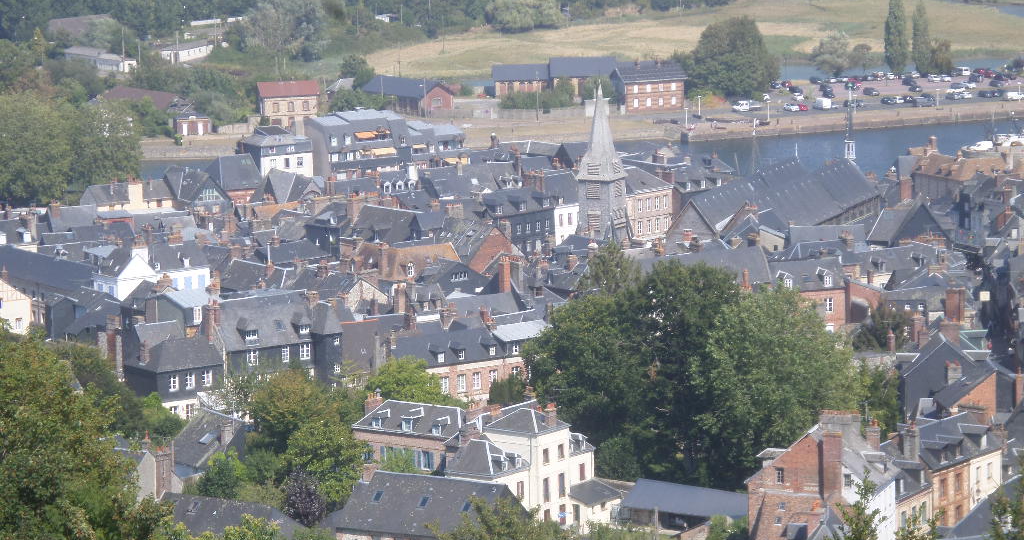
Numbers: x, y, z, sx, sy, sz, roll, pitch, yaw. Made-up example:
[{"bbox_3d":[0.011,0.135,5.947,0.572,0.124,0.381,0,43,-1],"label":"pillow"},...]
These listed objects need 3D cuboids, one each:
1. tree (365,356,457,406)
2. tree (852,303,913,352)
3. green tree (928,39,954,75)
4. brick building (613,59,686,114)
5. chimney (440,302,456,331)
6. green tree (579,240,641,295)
[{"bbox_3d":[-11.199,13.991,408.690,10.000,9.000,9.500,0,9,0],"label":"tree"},{"bbox_3d":[47.894,7.692,478.000,7.600,7.000,7.000,-1,8,0],"label":"tree"},{"bbox_3d":[109.637,-54.307,945.000,6.600,9.800,6.400,-1,8,0],"label":"green tree"},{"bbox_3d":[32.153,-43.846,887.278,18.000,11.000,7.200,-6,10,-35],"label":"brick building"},{"bbox_3d":[-7.539,5.439,439.245,1.300,3.200,1.400,-5,10,-32],"label":"chimney"},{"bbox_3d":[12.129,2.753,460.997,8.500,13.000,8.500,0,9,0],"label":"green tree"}]

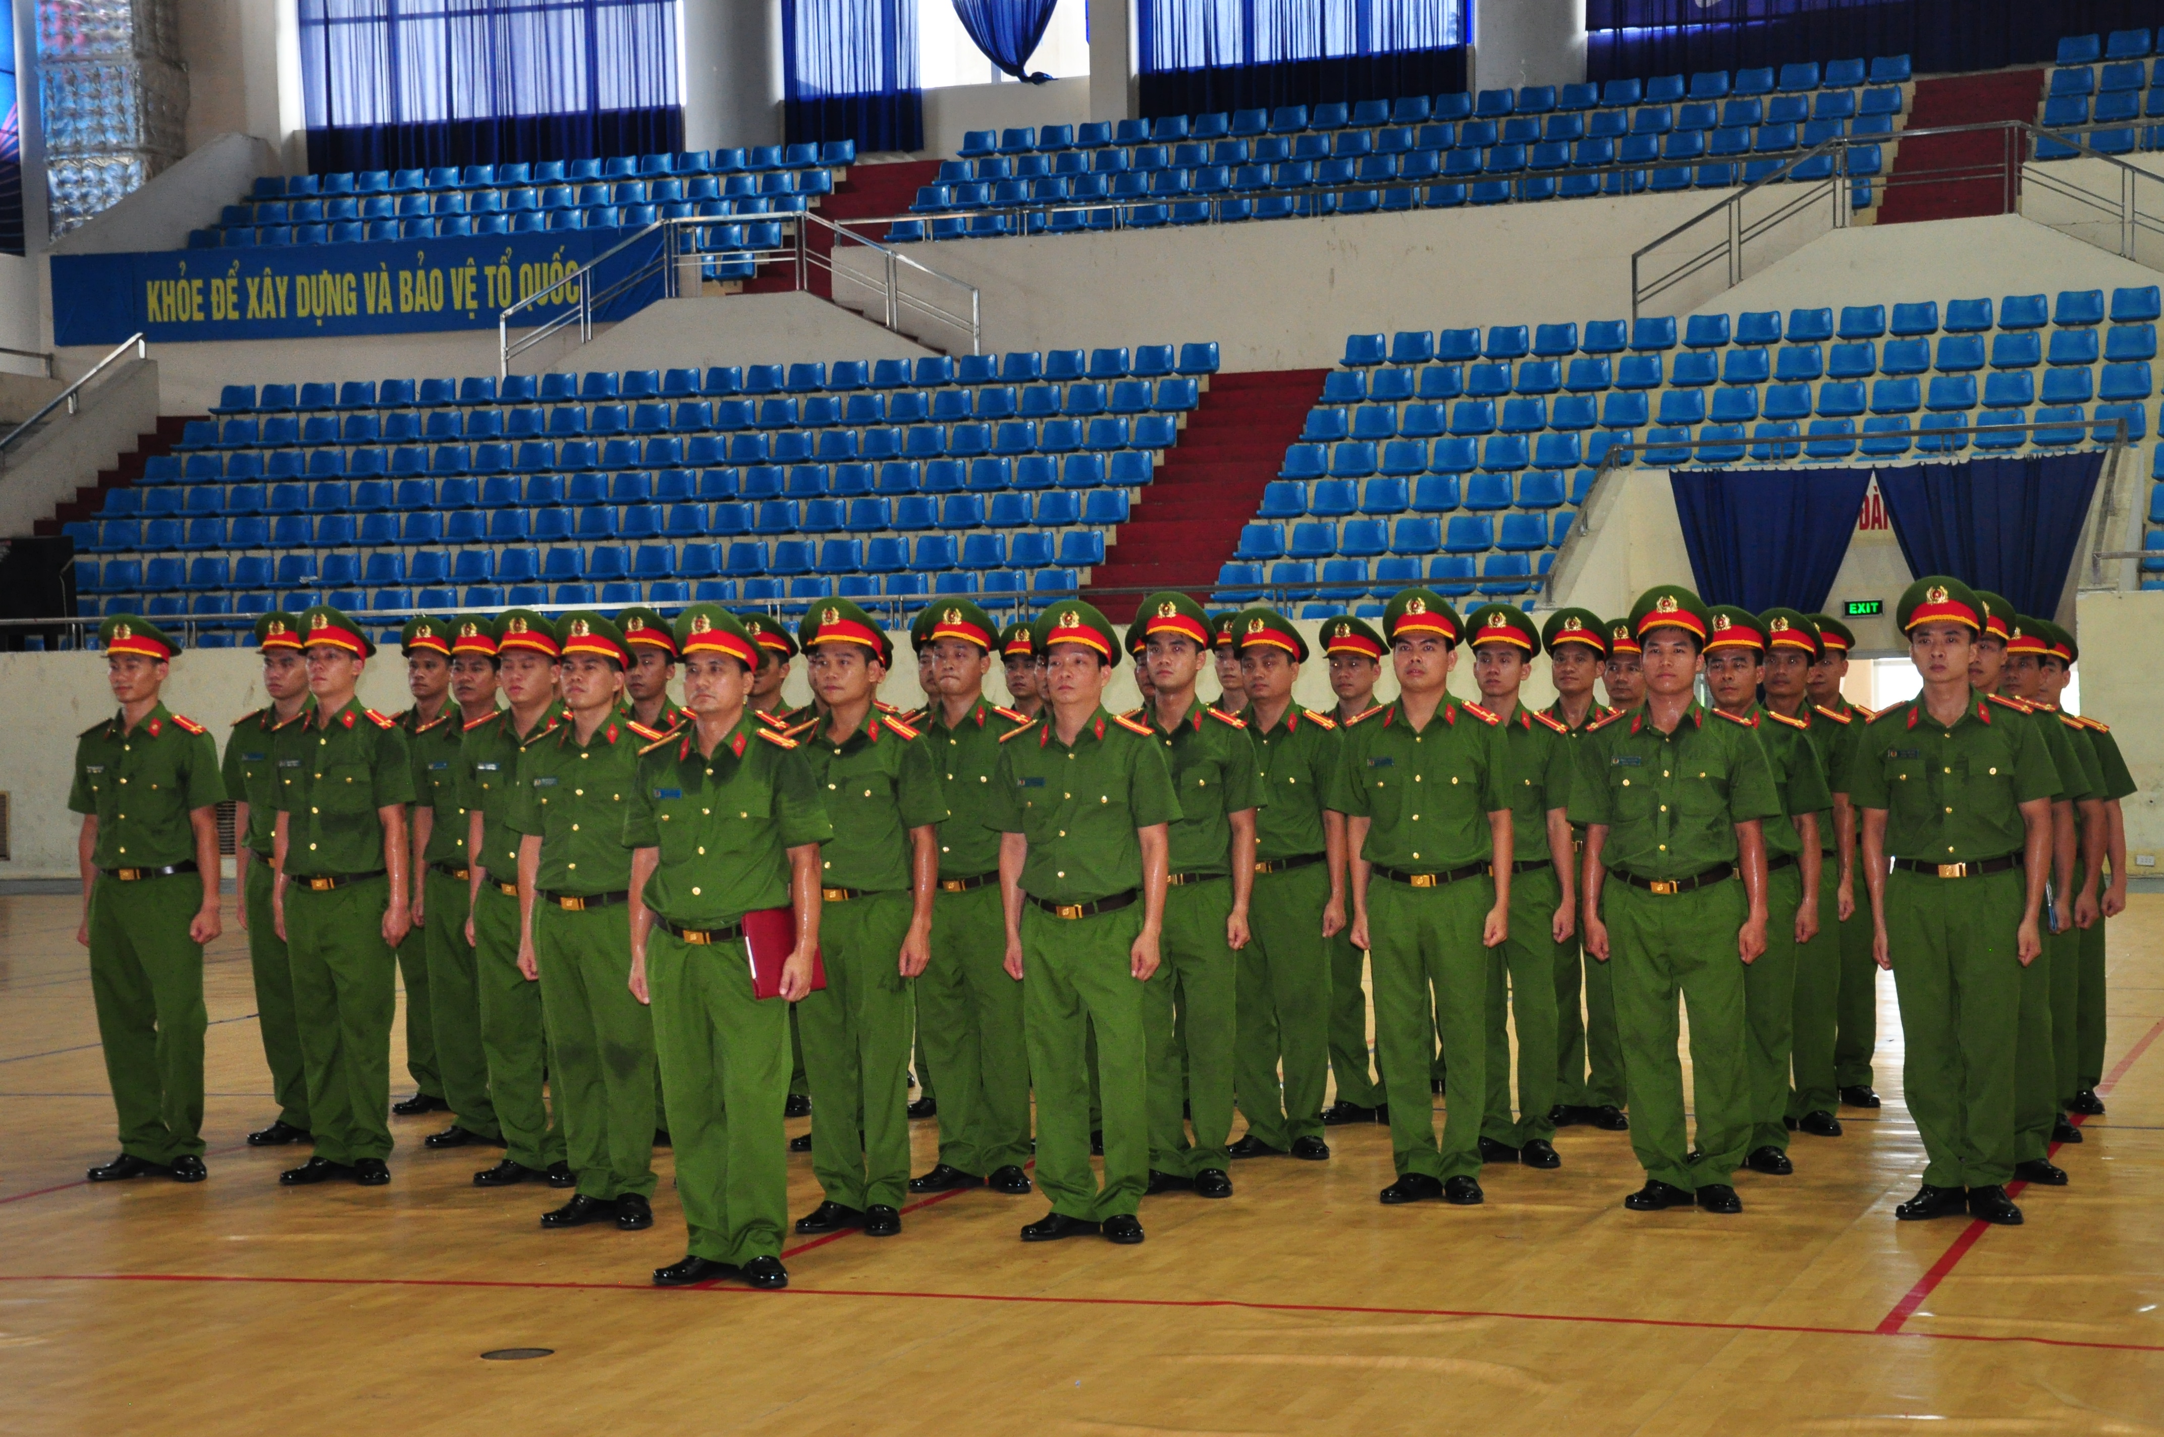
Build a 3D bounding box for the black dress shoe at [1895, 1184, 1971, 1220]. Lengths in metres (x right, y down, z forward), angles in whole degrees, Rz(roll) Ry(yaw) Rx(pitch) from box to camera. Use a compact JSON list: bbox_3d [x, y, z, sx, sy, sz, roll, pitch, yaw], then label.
[{"bbox_3d":[2.424,1.370,10.892,0.285,0.102,0.102,-1,0,-45],"label":"black dress shoe"}]

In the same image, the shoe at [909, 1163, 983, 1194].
[{"bbox_3d":[-0.403,1.371,11.467,0.280,0.102,0.103,-2,1,-42],"label":"shoe"}]

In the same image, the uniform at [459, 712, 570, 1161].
[{"bbox_3d":[-1.747,0.705,12.078,0.560,1.490,0.300,-1,0,20],"label":"uniform"}]

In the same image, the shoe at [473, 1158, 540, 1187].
[{"bbox_3d":[-1.794,1.411,11.947,0.280,0.102,0.103,-2,1,-44],"label":"shoe"}]

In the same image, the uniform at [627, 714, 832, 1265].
[{"bbox_3d":[-0.927,0.706,9.896,0.560,1.429,0.310,-1,0,19],"label":"uniform"}]

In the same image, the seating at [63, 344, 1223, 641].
[{"bbox_3d":[-4.650,-1.921,36.837,11.127,3.400,5.584,-1,0,19],"label":"seating"}]

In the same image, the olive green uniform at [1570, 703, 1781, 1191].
[{"bbox_3d":[1.697,0.649,10.800,0.580,1.400,0.280,-1,1,19],"label":"olive green uniform"}]

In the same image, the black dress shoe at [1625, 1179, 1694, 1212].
[{"bbox_3d":[1.674,1.366,11.021,0.102,0.100,0.285,-1,0,45],"label":"black dress shoe"}]

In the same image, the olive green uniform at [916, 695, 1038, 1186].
[{"bbox_3d":[-0.327,0.675,11.699,0.520,1.464,0.290,-1,0,19],"label":"olive green uniform"}]

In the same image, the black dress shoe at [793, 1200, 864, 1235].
[{"bbox_3d":[-0.702,1.405,10.803,0.285,0.100,0.102,-1,0,-44],"label":"black dress shoe"}]

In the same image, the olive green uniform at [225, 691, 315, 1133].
[{"bbox_3d":[-2.803,0.706,13.382,0.560,1.513,0.300,-1,0,20],"label":"olive green uniform"}]

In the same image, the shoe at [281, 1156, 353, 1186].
[{"bbox_3d":[-2.452,1.440,12.206,0.285,0.100,0.102,-1,0,-43],"label":"shoe"}]

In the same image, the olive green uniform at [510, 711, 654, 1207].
[{"bbox_3d":[-1.433,0.693,11.033,0.520,1.406,0.290,-1,0,19],"label":"olive green uniform"}]

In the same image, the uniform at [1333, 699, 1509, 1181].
[{"bbox_3d":[1.012,0.653,11.235,0.530,1.416,0.290,-1,0,19],"label":"uniform"}]

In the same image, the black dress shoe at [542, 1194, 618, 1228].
[{"bbox_3d":[-1.479,1.431,11.132,0.102,0.102,0.285,-1,0,43],"label":"black dress shoe"}]

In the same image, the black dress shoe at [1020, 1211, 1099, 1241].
[{"bbox_3d":[-0.050,1.372,10.434,0.280,0.102,0.103,-2,1,-42],"label":"black dress shoe"}]

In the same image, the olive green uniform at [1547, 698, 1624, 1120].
[{"bbox_3d":[1.696,0.634,12.750,0.520,1.411,0.280,-1,1,19],"label":"olive green uniform"}]

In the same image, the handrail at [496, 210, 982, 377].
[{"bbox_3d":[-3.705,-4.568,40.668,5.588,1.582,0.150,-1,0,19],"label":"handrail"}]

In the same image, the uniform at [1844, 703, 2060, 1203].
[{"bbox_3d":[2.441,0.621,10.550,0.570,1.384,0.280,-1,1,19],"label":"uniform"}]

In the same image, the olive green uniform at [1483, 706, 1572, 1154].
[{"bbox_3d":[1.345,0.644,11.850,0.520,1.398,0.280,-1,1,19],"label":"olive green uniform"}]

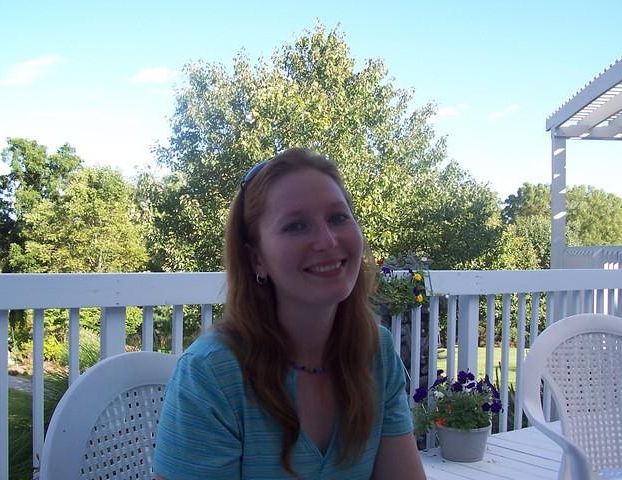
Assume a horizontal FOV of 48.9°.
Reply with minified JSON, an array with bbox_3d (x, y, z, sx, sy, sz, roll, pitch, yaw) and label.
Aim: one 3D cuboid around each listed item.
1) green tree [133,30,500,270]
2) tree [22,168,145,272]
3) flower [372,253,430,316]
[{"bbox_3d":[0.220,-1.200,16.000,8.400,7.600,7.600,0,-2,0],"label":"green tree"},{"bbox_3d":[-7.000,0.300,21.000,4.100,5.100,3.900,0,-2,0],"label":"tree"},{"bbox_3d":[0.455,0.234,3.600,0.350,0.350,0.320,0,-2,0],"label":"flower"}]

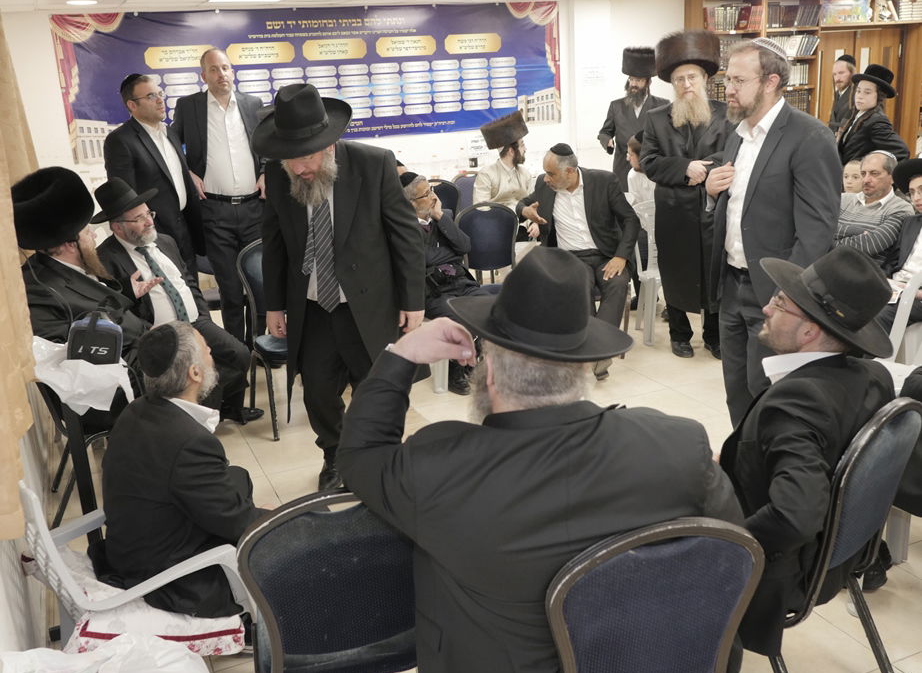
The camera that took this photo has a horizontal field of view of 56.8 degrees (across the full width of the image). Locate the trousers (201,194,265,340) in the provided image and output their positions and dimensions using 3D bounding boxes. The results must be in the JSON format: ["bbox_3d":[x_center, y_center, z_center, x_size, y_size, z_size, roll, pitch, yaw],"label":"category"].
[{"bbox_3d":[-1.411,-0.367,5.382,0.420,1.050,0.300,-6,16,-8],"label":"trousers"}]

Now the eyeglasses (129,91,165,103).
[{"bbox_3d":[-1.642,-1.248,4.450,0.140,0.045,0.140,2,17,19],"label":"eyeglasses"}]

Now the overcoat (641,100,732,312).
[{"bbox_3d":[1.346,-0.754,4.870,0.580,1.200,0.380,1,17,14],"label":"overcoat"}]

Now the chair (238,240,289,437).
[{"bbox_3d":[-0.864,-0.022,4.397,0.440,0.930,0.540,-11,18,-26],"label":"chair"}]

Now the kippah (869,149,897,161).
[{"bbox_3d":[2.170,-0.925,4.367,0.150,0.045,0.150,20,2,-33],"label":"kippah"}]

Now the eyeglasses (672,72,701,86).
[{"bbox_3d":[1.332,-1.514,5.000,0.140,0.045,0.140,3,17,21],"label":"eyeglasses"}]

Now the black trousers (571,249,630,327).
[{"bbox_3d":[0.751,-0.227,5.221,0.500,0.580,0.620,-1,16,9],"label":"black trousers"}]

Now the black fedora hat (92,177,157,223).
[{"bbox_3d":[-1.761,-0.725,4.380,0.380,0.150,0.340,-23,16,6],"label":"black fedora hat"}]

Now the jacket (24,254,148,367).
[{"bbox_3d":[-1.590,-0.105,3.580,0.450,0.570,0.480,-7,16,8],"label":"jacket"}]

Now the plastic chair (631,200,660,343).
[{"bbox_3d":[1.416,-0.438,5.652,0.480,0.860,0.520,-1,16,7],"label":"plastic chair"}]

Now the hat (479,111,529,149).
[{"bbox_3d":[0.321,-1.525,6.278,0.310,0.180,0.310,-22,13,11],"label":"hat"}]

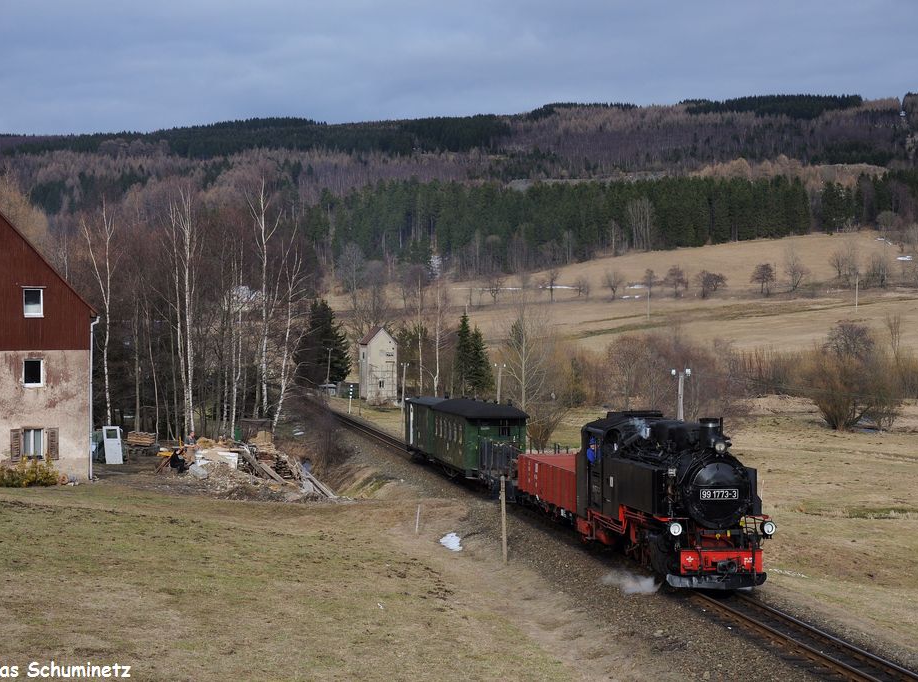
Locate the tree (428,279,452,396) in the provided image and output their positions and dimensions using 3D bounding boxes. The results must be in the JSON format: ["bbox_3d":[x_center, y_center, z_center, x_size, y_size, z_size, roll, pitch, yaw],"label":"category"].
[{"bbox_3d":[-1.834,0.313,145.000,2.600,11.800,2.600,0,0,0],"label":"tree"}]

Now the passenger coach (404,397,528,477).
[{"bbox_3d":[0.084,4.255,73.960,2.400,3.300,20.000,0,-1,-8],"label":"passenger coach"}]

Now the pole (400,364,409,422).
[{"bbox_3d":[-3.901,4.259,116.000,0.600,5.400,0.250,0,0,-7],"label":"pole"}]

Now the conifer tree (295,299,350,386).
[{"bbox_3d":[-14.739,0.270,175.000,5.800,9.800,5.800,0,0,0],"label":"conifer tree"}]

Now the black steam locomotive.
[{"bbox_3d":[4.800,3.600,38.700,2.400,3.500,10.800,0,-1,-7],"label":"black steam locomotive"}]

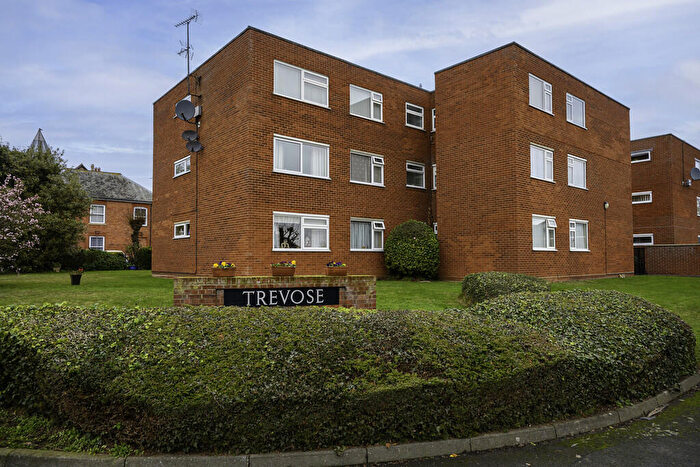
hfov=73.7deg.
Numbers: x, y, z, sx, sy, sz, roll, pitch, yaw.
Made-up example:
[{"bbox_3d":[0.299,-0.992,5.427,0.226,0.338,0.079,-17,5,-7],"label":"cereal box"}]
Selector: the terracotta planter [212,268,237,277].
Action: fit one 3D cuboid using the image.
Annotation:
[{"bbox_3d":[-2.076,0.645,7.720,0.400,0.145,0.170,1,-3,-14],"label":"terracotta planter"}]

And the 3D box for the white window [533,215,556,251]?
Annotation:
[{"bbox_3d":[6.984,0.006,16.828,1.775,1.254,0.120,2,-4,-41],"label":"white window"}]

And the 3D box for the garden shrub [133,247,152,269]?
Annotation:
[{"bbox_3d":[-14.380,1.741,32.500,1.700,1.700,1.200,0,-3,-6],"label":"garden shrub"}]

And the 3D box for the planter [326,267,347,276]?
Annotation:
[{"bbox_3d":[-0.231,0.664,8.180,0.375,0.150,0.170,1,-3,-14],"label":"planter"}]

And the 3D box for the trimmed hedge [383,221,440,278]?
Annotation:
[{"bbox_3d":[2.319,0.615,17.600,2.030,2.200,2.000,0,-3,0],"label":"trimmed hedge"}]

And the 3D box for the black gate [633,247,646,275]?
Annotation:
[{"bbox_3d":[16.004,1.548,25.800,0.080,1.500,0.720,2,-4,-41],"label":"black gate"}]

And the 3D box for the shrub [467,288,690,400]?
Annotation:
[{"bbox_3d":[3.150,1.360,6.350,3.000,0.860,2.300,2,-4,-32],"label":"shrub"}]

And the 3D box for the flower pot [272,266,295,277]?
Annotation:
[{"bbox_3d":[-1.070,0.603,7.400,0.380,0.160,0.170,0,-3,-13],"label":"flower pot"}]

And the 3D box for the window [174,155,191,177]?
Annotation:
[{"bbox_3d":[-6.783,-2.681,18.945,0.120,0.650,1.770,3,-4,-40],"label":"window"}]

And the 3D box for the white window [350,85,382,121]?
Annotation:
[{"bbox_3d":[0.639,-4.976,18.007,1.746,1.178,0.120,2,-4,-41],"label":"white window"}]

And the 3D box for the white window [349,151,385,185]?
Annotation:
[{"bbox_3d":[0.679,-2.465,17.906,1.730,1.240,0.120,3,-4,-40],"label":"white window"}]

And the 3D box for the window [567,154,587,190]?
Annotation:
[{"bbox_3d":[9.179,-2.447,18.887,1.795,1.248,0.120,2,-4,-41],"label":"window"}]

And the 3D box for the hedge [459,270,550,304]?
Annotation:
[{"bbox_3d":[3.310,1.168,10.000,1.700,0.680,1.150,-1,-3,14],"label":"hedge"}]

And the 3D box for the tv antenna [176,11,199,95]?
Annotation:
[{"bbox_3d":[-5.991,-6.652,17.153,1.300,2.900,0.450,-3,-4,40],"label":"tv antenna"}]

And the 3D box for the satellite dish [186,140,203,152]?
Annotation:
[{"bbox_3d":[-5.764,-3.218,17.300,0.570,0.430,0.330,0,-3,-7],"label":"satellite dish"}]

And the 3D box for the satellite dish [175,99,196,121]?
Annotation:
[{"bbox_3d":[-6.001,-4.520,16.961,0.760,0.780,0.400,0,-8,-7],"label":"satellite dish"}]

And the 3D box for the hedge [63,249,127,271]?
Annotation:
[{"bbox_3d":[-17.792,1.811,32.500,4.200,1.500,1.200,0,-3,-6],"label":"hedge"}]

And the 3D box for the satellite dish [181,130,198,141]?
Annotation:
[{"bbox_3d":[-5.877,-3.597,17.068,0.580,0.460,0.250,0,-28,-12],"label":"satellite dish"}]

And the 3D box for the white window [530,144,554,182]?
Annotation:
[{"bbox_3d":[7.054,-2.552,17.113,1.730,1.250,0.120,3,-4,-40],"label":"white window"}]

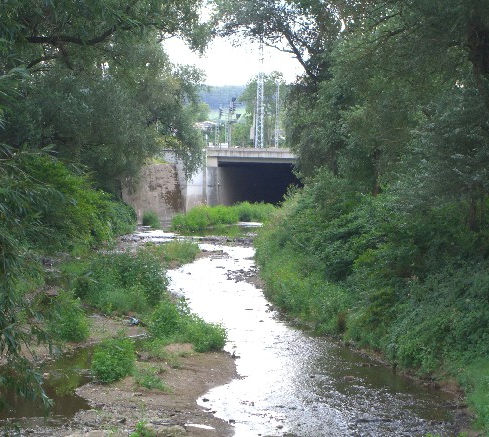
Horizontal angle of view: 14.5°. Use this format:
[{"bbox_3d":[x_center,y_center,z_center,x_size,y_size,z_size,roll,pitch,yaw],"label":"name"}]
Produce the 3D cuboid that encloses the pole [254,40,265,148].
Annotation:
[{"bbox_3d":[1.719,-14.097,220.000,1.100,12.700,1.100,0,2,0],"label":"pole"}]

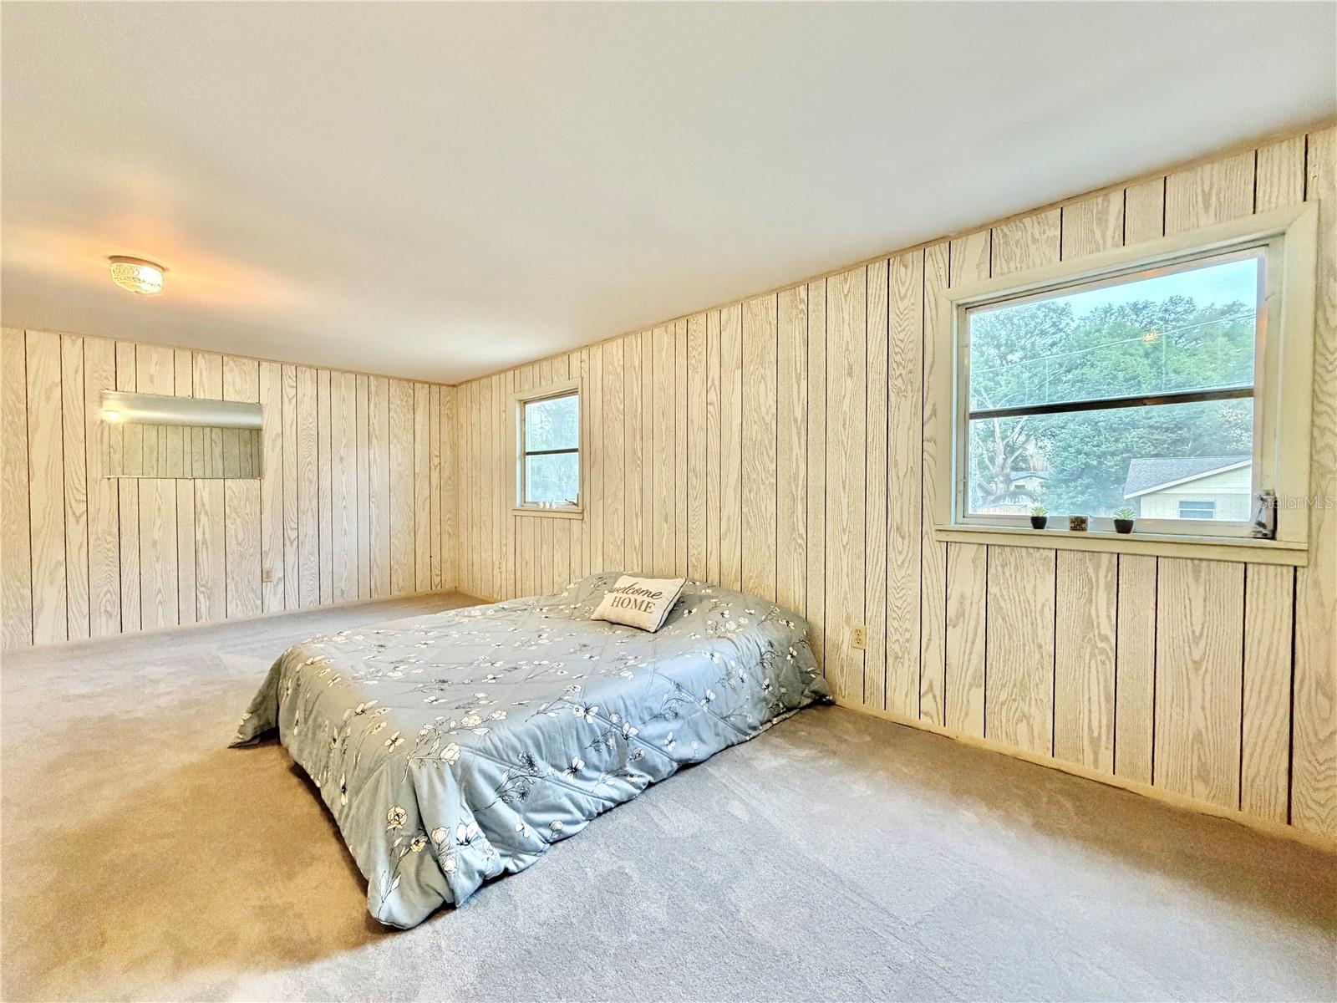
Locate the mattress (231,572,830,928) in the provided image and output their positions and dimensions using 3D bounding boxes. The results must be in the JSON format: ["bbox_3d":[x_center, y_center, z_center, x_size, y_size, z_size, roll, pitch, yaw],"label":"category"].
[{"bbox_3d":[-0.501,0.785,2.541,1.561,0.450,2.071,1,2,45],"label":"mattress"}]

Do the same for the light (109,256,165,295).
[{"bbox_3d":[-2.500,-1.063,2.549,0.195,0.122,0.195,1,2,45],"label":"light"}]

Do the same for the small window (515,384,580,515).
[{"bbox_3d":[-1.017,-0.406,4.509,1.071,1.076,0.100,1,2,45],"label":"small window"}]

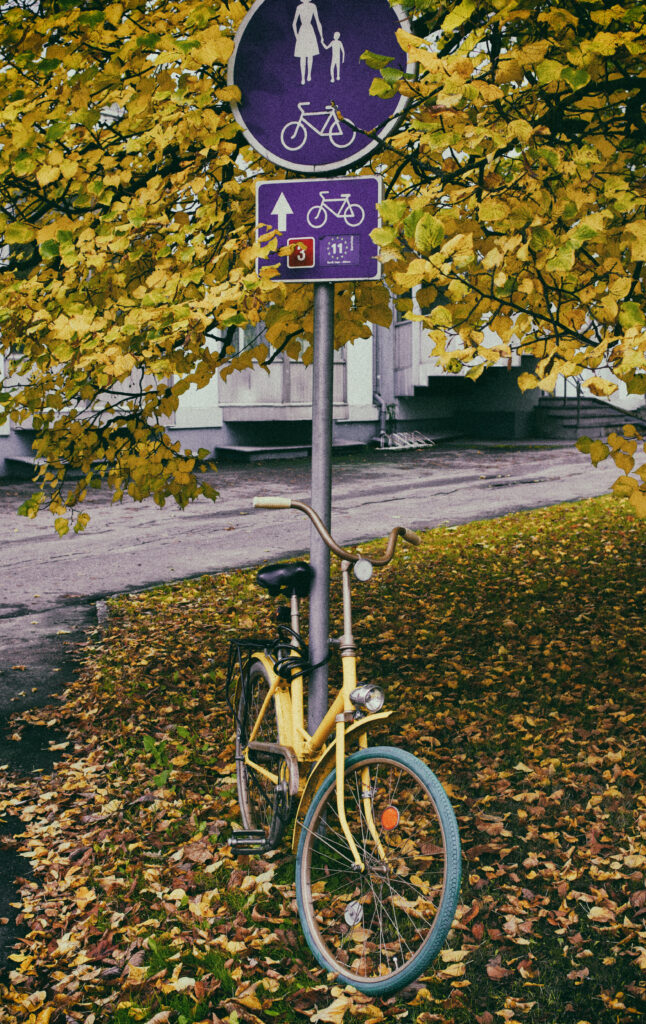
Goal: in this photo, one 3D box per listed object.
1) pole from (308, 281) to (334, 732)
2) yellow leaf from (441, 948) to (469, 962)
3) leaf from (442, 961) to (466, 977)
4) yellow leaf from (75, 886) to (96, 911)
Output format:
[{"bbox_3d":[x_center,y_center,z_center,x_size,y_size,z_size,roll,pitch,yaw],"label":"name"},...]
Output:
[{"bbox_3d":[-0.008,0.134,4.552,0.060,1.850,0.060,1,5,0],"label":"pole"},{"bbox_3d":[0.337,1.136,3.780,0.072,0.020,0.055,0,5,0],"label":"yellow leaf"},{"bbox_3d":[0.330,1.144,3.700,0.065,0.023,0.055,0,5,0],"label":"leaf"},{"bbox_3d":[-0.668,1.087,4.150,0.063,0.042,0.055,0,5,0],"label":"yellow leaf"}]

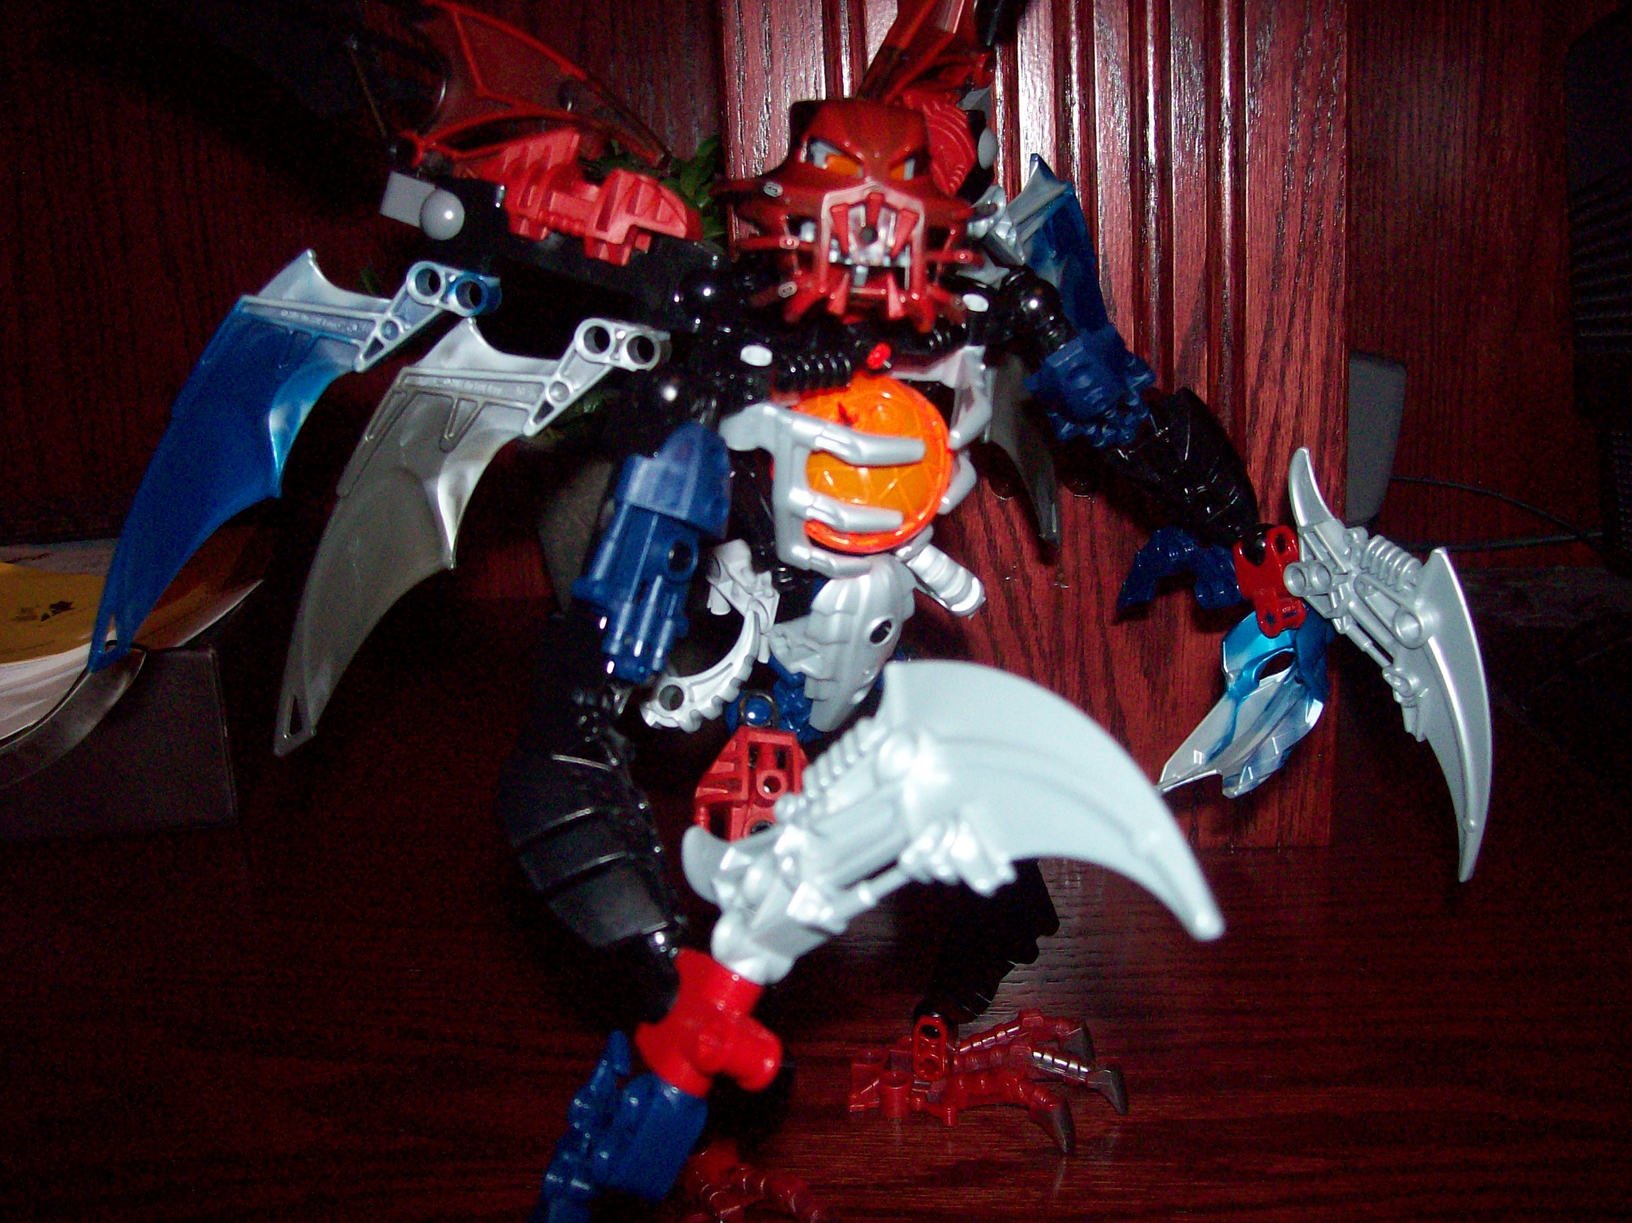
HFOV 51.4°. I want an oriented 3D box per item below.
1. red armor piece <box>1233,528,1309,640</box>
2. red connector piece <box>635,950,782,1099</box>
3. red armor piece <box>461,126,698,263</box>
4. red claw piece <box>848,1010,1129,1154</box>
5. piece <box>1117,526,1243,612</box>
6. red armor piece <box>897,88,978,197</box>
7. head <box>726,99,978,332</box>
[{"bbox_3d":[0.095,-0.006,0.356,0.015,0.024,0.010,-15,0,34],"label":"red armor piece"},{"bbox_3d":[-0.015,0.058,0.236,0.021,0.017,0.011,32,3,33],"label":"red connector piece"},{"bbox_3d":[-0.044,-0.079,0.320,0.047,0.019,0.023,16,13,-3],"label":"red armor piece"},{"bbox_3d":[0.039,0.108,0.395,0.063,0.022,0.038,-2,12,5],"label":"red claw piece"},{"bbox_3d":[0.079,-0.009,0.369,0.026,0.017,0.015,4,16,29],"label":"piece"},{"bbox_3d":[0.025,-0.097,0.350,0.018,0.021,0.032,2,15,20],"label":"red armor piece"},{"bbox_3d":[0.007,-0.079,0.338,0.047,0.044,0.038,0,12,-18],"label":"head"}]

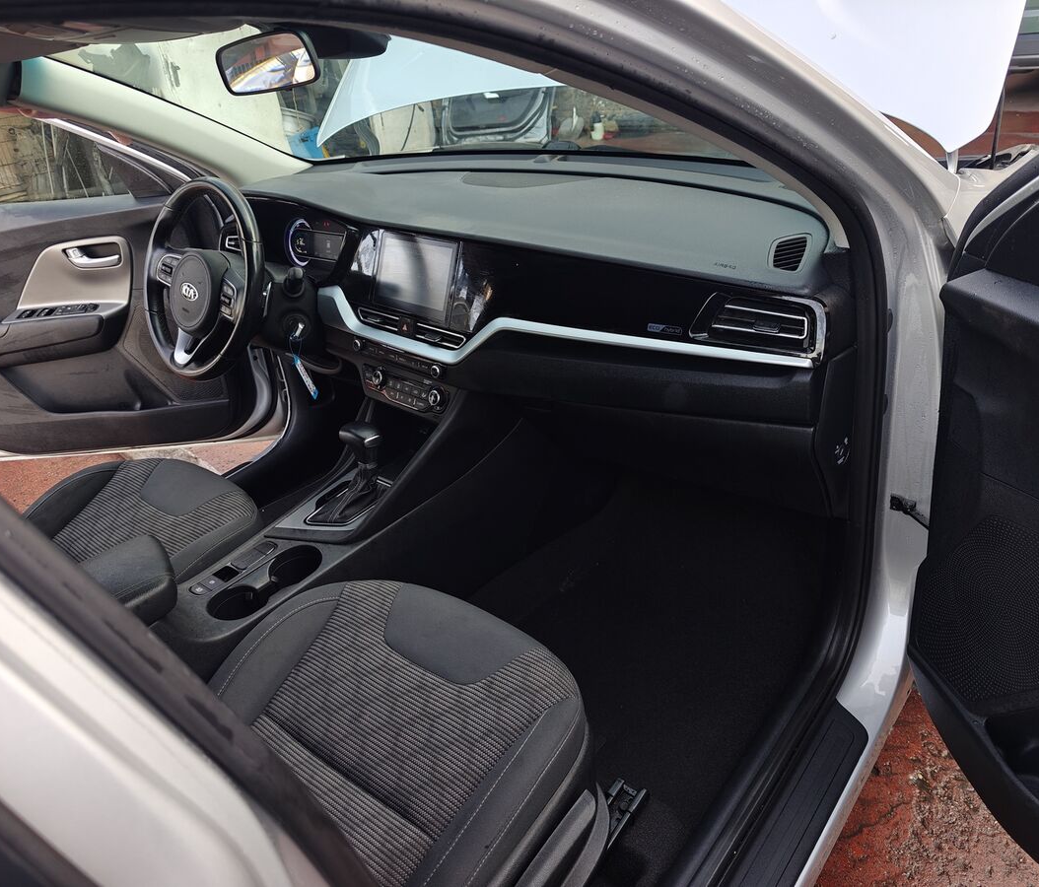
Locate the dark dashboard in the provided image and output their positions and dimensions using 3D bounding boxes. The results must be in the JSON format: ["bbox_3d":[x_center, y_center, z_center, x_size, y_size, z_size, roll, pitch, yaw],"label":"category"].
[{"bbox_3d":[-0.049,-0.286,1.552,1.440,0.465,0.540,19,36,36],"label":"dark dashboard"}]

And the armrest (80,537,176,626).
[{"bbox_3d":[-0.605,0.250,1.074,0.154,0.080,0.288,19,36,36],"label":"armrest"}]

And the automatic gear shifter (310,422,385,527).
[{"bbox_3d":[-0.299,0.048,1.365,0.072,0.150,0.147,19,36,36],"label":"automatic gear shifter"}]

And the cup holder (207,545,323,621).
[{"bbox_3d":[-0.392,0.252,1.256,0.087,0.072,0.190,19,36,36],"label":"cup holder"}]

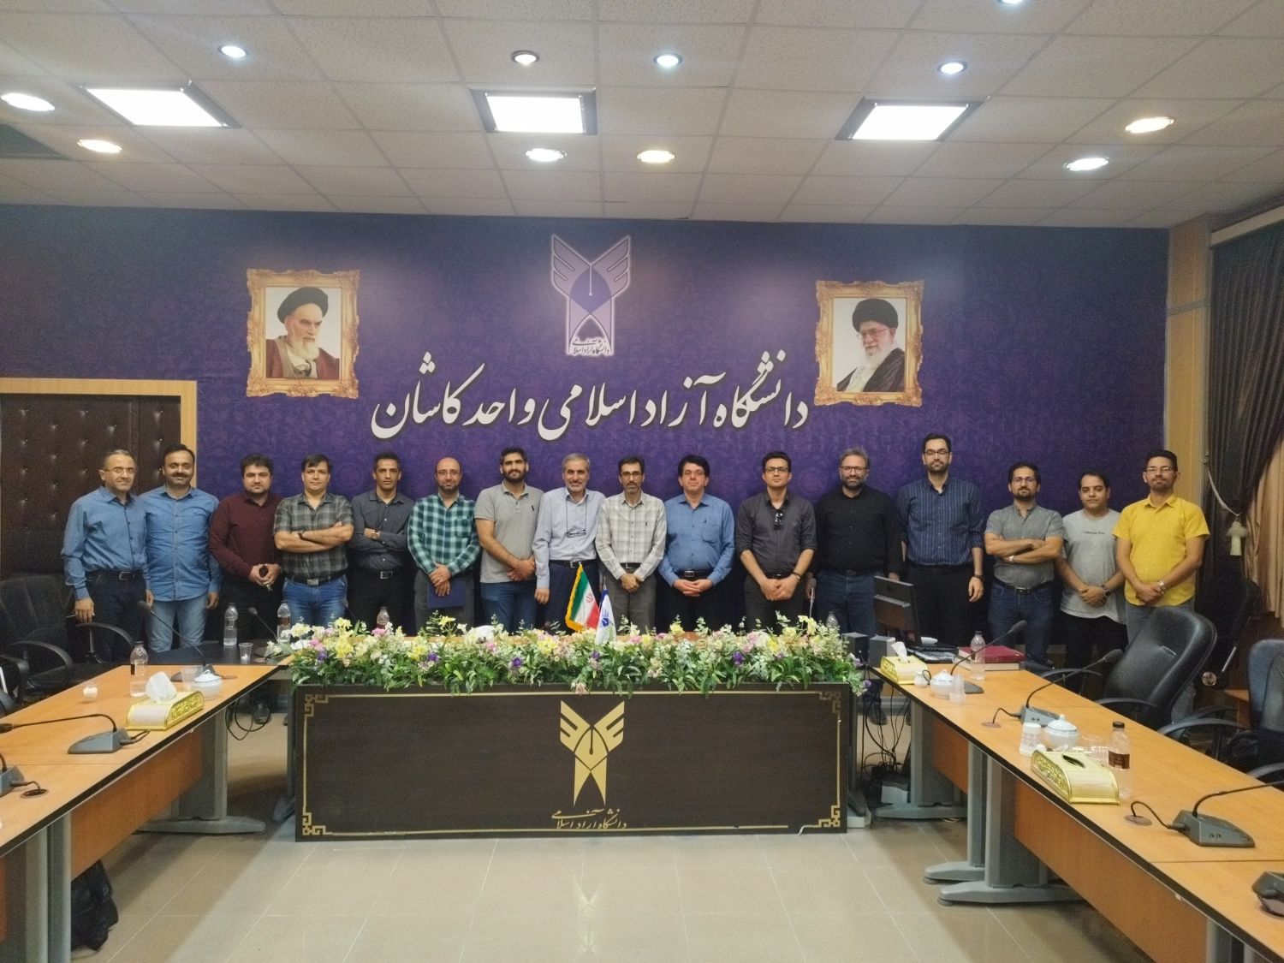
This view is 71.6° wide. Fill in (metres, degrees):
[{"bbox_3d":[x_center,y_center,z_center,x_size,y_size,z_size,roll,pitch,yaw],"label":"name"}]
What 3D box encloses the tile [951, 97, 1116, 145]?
[{"bbox_3d":[1.897,-1.770,4.351,0.600,0.020,0.600,1,1,-2],"label":"tile"}]

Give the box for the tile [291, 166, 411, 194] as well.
[{"bbox_3d":[-1.718,-1.811,5.355,0.595,0.020,0.590,1,1,-2],"label":"tile"}]

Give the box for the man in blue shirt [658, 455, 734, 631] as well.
[{"bbox_3d":[0.358,0.710,5.878,0.500,1.764,0.330,1,1,6],"label":"man in blue shirt"}]

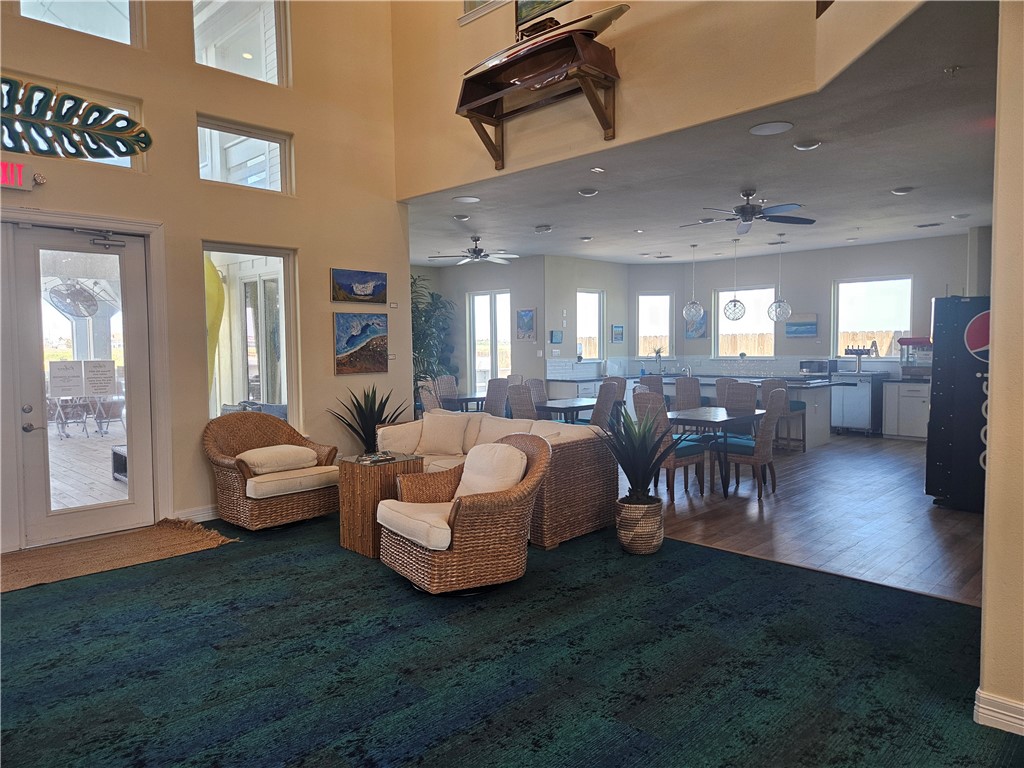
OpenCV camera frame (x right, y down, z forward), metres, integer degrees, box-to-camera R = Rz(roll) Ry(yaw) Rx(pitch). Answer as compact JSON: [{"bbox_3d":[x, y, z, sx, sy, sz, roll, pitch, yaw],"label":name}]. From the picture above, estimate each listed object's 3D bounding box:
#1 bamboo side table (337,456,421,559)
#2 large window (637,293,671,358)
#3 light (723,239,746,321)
[{"bbox_3d":[-0.995,0.910,5.194,0.430,0.660,0.450,3,5,45],"label":"bamboo side table"},{"bbox_3d":[2.908,-1.198,13.914,0.730,1.352,0.100,0,3,5],"label":"large window"},{"bbox_3d":[3.521,-1.629,10.724,0.335,1.268,0.335,3,5,45],"label":"light"}]

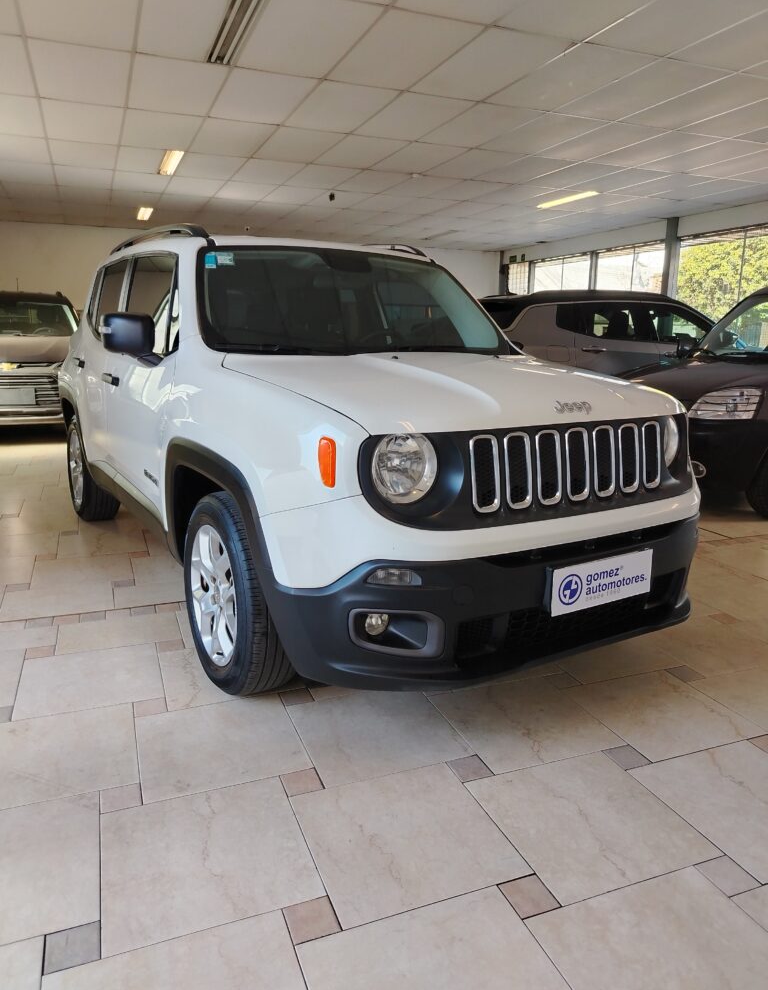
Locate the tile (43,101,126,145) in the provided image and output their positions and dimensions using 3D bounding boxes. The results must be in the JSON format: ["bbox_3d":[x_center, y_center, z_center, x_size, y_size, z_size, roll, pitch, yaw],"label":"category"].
[{"bbox_3d":[-2.518,-3.121,5.957,0.605,0.020,1.210,-4,14,-21],"label":"tile"}]

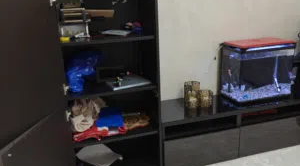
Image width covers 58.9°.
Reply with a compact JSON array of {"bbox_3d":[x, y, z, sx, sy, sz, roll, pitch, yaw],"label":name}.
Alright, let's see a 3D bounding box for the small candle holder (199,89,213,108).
[{"bbox_3d":[0.434,0.118,2.055,0.097,0.115,0.097,-2,16,1],"label":"small candle holder"}]

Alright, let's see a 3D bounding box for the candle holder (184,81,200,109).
[{"bbox_3d":[0.327,0.088,2.064,0.120,0.176,0.120,-2,16,1],"label":"candle holder"}]

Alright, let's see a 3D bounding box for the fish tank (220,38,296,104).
[{"bbox_3d":[0.864,-0.103,2.174,0.460,0.435,0.285,-6,16,-13],"label":"fish tank"}]

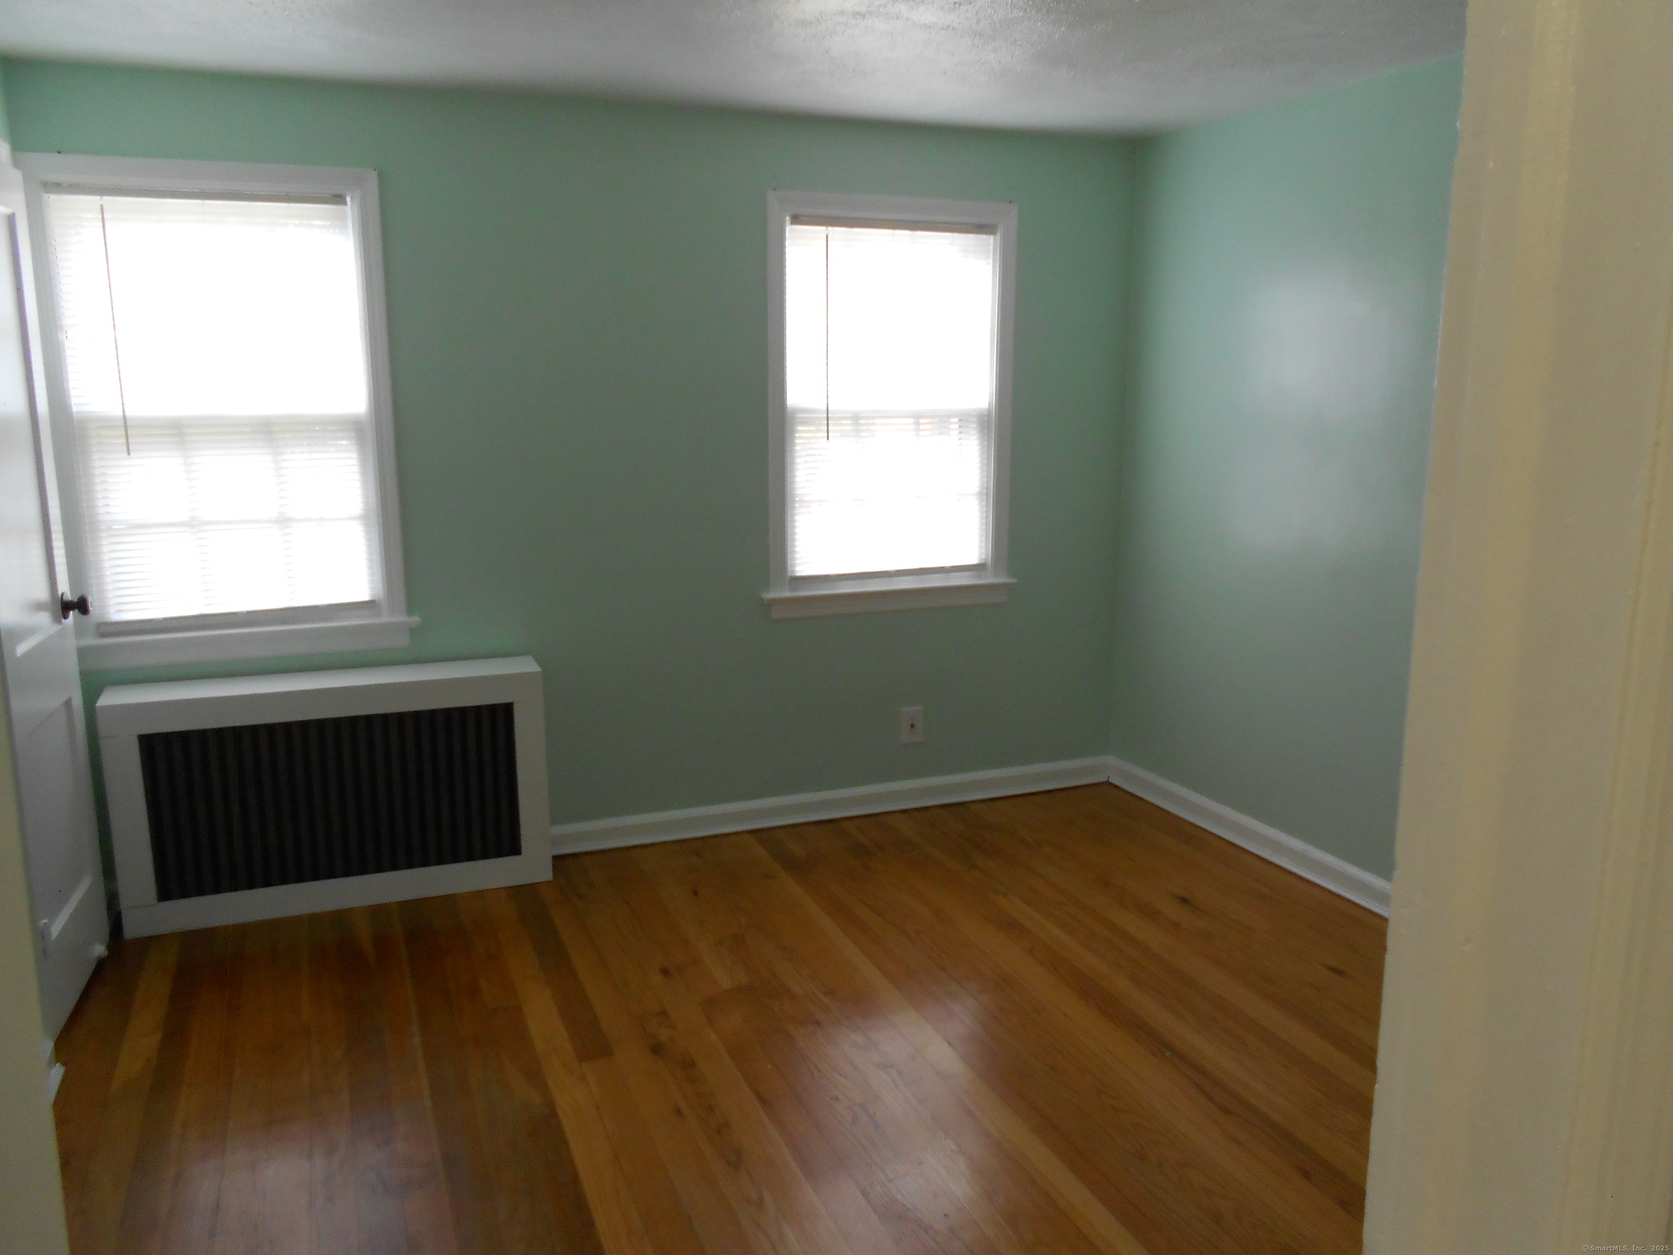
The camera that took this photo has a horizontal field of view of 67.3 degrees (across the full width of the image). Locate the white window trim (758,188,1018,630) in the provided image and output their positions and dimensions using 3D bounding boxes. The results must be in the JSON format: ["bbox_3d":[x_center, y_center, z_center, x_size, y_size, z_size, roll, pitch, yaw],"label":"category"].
[{"bbox_3d":[0.186,-0.730,4.241,0.960,1.369,0.097,-4,11,-22],"label":"white window trim"}]

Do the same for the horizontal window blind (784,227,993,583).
[{"bbox_3d":[0.197,-0.767,4.279,0.768,1.181,0.044,-4,11,-22],"label":"horizontal window blind"}]

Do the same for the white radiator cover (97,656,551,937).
[{"bbox_3d":[-1.465,0.478,3.718,1.170,0.663,0.223,-4,11,-22],"label":"white radiator cover"}]

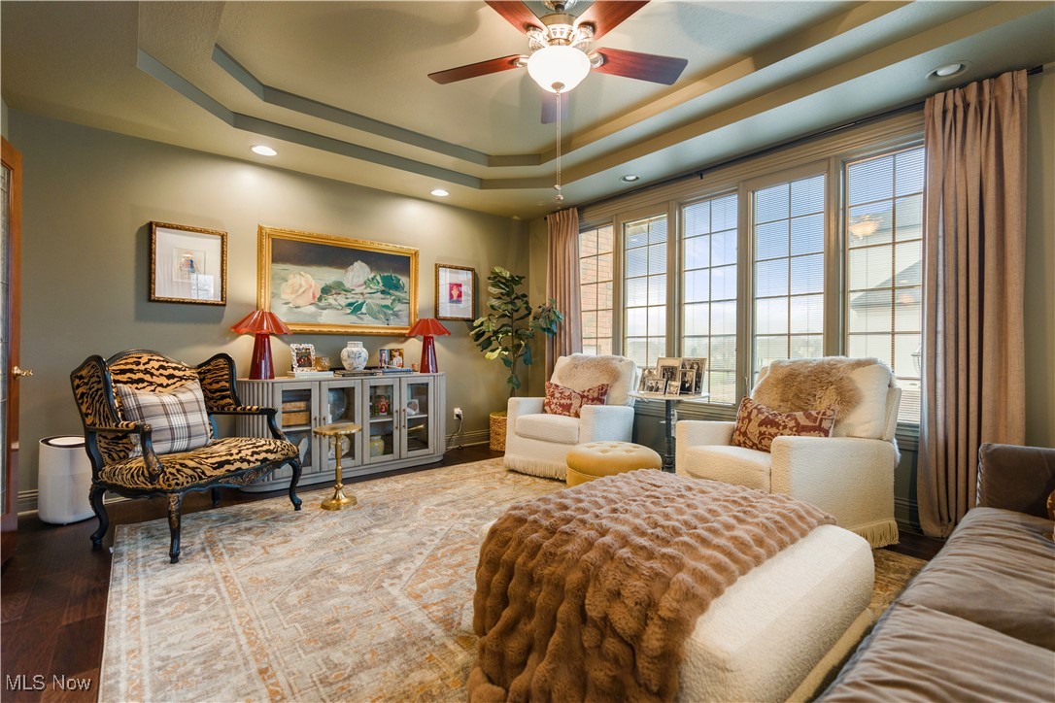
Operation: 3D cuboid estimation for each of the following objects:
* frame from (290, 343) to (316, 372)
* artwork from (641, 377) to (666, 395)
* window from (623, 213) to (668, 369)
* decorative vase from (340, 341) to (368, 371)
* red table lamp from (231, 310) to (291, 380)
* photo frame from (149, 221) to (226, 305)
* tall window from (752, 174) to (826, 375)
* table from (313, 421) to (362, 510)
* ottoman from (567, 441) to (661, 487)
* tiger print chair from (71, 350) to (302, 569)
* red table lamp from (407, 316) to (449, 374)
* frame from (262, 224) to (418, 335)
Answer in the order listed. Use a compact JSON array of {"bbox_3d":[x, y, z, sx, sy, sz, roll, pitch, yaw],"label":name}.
[{"bbox_3d":[-1.747,0.051,3.646,0.178,0.215,0.060,0,1,-39],"label":"frame"},{"bbox_3d":[0.951,0.263,3.523,0.175,0.120,0.050,2,2,42],"label":"artwork"},{"bbox_3d":[1.061,-0.405,4.259,0.060,1.600,0.490,-1,2,-39],"label":"window"},{"bbox_3d":[-1.436,0.042,3.895,0.217,0.236,0.217,0,1,-39],"label":"decorative vase"},{"bbox_3d":[-1.965,-0.044,3.470,0.400,0.510,0.400,0,1,-39],"label":"red table lamp"},{"bbox_3d":[-2.428,-0.615,3.372,0.452,0.556,0.035,0,1,-39],"label":"photo frame"},{"bbox_3d":[1.828,-0.378,3.317,0.060,1.600,0.490,-1,2,-39],"label":"tall window"},{"bbox_3d":[-1.276,0.775,3.190,0.310,0.530,0.310,0,1,0],"label":"table"},{"bbox_3d":[0.555,0.837,3.004,0.620,0.440,0.620,0,1,0],"label":"ottoman"},{"bbox_3d":[-1.869,0.499,2.662,0.730,1.016,0.840,0,1,17],"label":"tiger print chair"},{"bbox_3d":[-0.909,-0.050,4.319,0.405,0.505,0.405,0,1,0],"label":"red table lamp"},{"bbox_3d":[-1.567,-0.561,4.052,1.345,0.832,0.055,0,1,-39],"label":"frame"}]

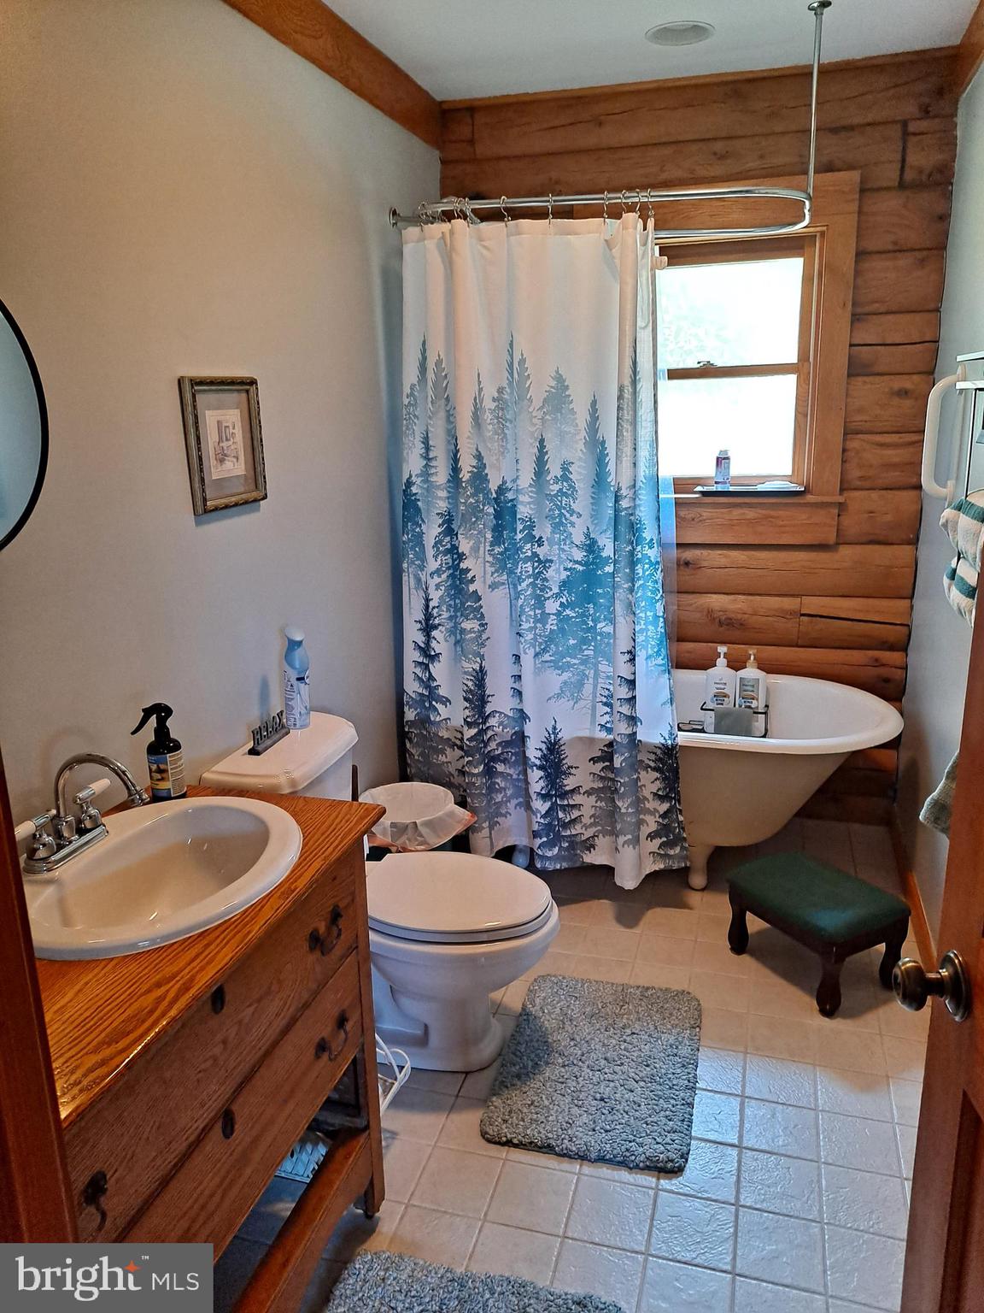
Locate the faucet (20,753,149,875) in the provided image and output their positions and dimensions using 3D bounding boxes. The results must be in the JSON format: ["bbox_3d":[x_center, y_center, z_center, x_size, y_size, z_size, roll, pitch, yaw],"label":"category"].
[{"bbox_3d":[-0.615,0.230,1.477,0.191,0.171,0.245,3,15,16],"label":"faucet"}]

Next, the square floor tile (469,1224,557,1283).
[{"bbox_3d":[0.037,1.109,1.727,0.151,0.010,0.151,3,15,16],"label":"square floor tile"}]

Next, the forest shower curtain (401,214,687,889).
[{"bbox_3d":[0.130,-0.248,2.682,0.857,1.836,0.200,3,15,16],"label":"forest shower curtain"}]

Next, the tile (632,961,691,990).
[{"bbox_3d":[0.442,0.864,2.498,0.149,0.010,0.149,3,15,16],"label":"tile"}]

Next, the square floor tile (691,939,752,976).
[{"bbox_3d":[0.634,0.839,2.611,0.150,0.010,0.150,3,15,16],"label":"square floor tile"}]

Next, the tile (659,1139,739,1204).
[{"bbox_3d":[0.417,1.028,1.897,0.150,0.010,0.150,3,15,16],"label":"tile"}]

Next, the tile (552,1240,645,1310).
[{"bbox_3d":[0.182,1.096,1.654,0.150,0.010,0.150,3,15,16],"label":"tile"}]

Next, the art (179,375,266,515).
[{"bbox_3d":[-0.571,-0.458,2.038,0.028,0.266,0.257,3,15,16],"label":"art"}]

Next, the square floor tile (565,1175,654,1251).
[{"bbox_3d":[0.226,1.058,1.797,0.150,0.010,0.150,3,15,16],"label":"square floor tile"}]

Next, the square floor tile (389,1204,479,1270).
[{"bbox_3d":[-0.111,1.079,1.733,0.149,0.010,0.149,3,15,16],"label":"square floor tile"}]

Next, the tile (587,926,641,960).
[{"bbox_3d":[0.339,0.825,2.697,0.150,0.010,0.150,3,15,16],"label":"tile"}]

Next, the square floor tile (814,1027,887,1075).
[{"bbox_3d":[0.843,0.929,2.239,0.150,0.010,0.150,3,15,16],"label":"square floor tile"}]

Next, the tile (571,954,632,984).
[{"bbox_3d":[0.295,0.857,2.541,0.149,0.010,0.149,3,15,16],"label":"tile"}]

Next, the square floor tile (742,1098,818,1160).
[{"bbox_3d":[0.619,1.015,2.032,0.151,0.010,0.151,3,15,16],"label":"square floor tile"}]

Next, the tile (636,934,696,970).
[{"bbox_3d":[0.494,0.844,2.699,0.151,0.010,0.151,3,15,16],"label":"tile"}]

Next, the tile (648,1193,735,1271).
[{"bbox_3d":[0.373,1.066,1.754,0.150,0.010,0.150,3,15,16],"label":"tile"}]

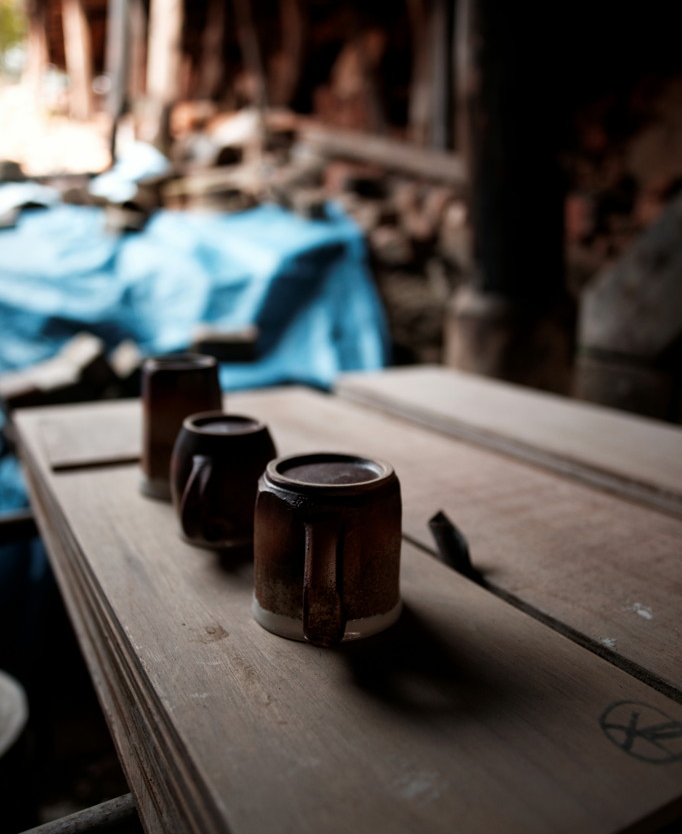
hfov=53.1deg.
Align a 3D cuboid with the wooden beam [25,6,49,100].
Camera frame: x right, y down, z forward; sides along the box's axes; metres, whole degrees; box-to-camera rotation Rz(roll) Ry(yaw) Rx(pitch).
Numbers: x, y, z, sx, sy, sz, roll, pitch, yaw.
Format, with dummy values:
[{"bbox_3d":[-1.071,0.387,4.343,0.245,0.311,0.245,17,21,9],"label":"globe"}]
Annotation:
[{"bbox_3d":[-4.017,-4.773,9.002,0.251,1.159,0.251,-1,15,-24],"label":"wooden beam"}]

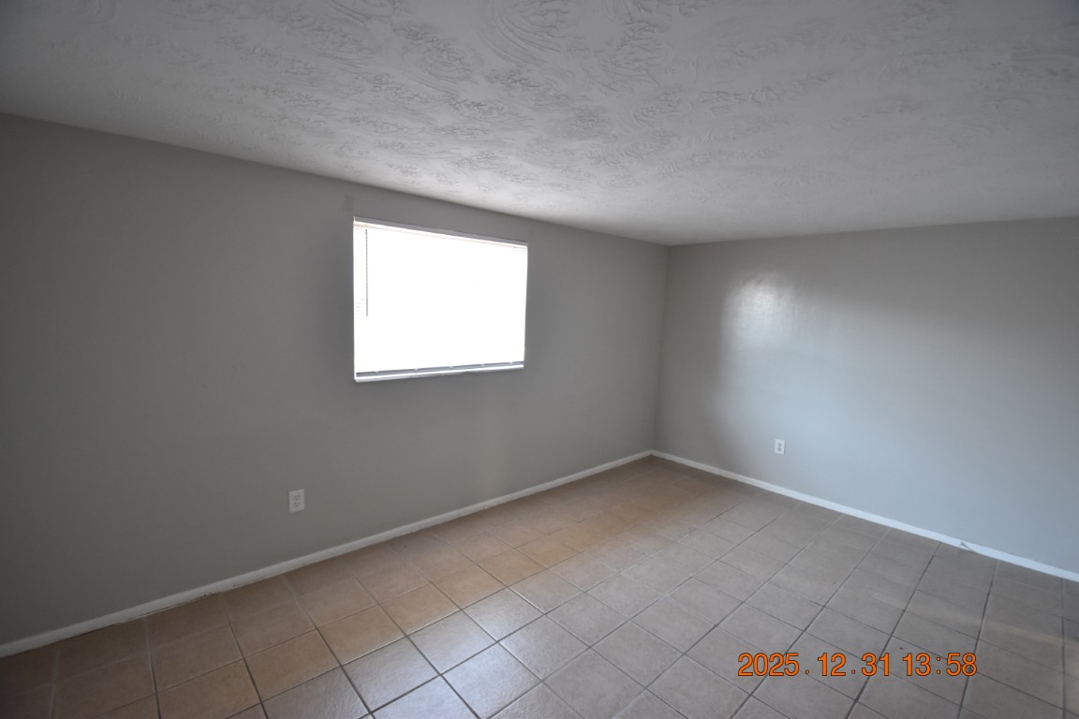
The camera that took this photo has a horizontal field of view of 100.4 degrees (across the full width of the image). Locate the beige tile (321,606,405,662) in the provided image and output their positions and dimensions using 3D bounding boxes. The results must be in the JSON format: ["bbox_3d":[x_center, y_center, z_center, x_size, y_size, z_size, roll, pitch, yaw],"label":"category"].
[{"bbox_3d":[-0.854,1.329,2.166,0.302,0.010,0.302,-3,8,-42],"label":"beige tile"}]

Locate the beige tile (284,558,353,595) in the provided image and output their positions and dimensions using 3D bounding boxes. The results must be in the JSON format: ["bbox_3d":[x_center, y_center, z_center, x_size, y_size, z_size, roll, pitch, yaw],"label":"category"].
[{"bbox_3d":[-1.293,1.282,2.657,0.306,0.010,0.306,-2,7,-42],"label":"beige tile"}]

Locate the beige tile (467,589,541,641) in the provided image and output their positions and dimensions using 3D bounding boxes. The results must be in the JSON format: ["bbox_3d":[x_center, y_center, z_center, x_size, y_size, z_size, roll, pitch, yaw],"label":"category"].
[{"bbox_3d":[-0.186,1.334,2.352,0.302,0.010,0.302,-3,8,-42],"label":"beige tile"}]

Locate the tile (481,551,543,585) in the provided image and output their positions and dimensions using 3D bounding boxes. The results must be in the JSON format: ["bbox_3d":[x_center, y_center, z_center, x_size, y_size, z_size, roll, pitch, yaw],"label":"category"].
[{"bbox_3d":[-0.164,1.291,2.788,0.302,0.010,0.302,-3,8,-42],"label":"tile"}]

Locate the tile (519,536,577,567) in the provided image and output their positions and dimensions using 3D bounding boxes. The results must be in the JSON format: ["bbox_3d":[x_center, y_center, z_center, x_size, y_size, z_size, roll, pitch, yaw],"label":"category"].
[{"bbox_3d":[0.061,1.296,3.033,0.306,0.010,0.306,-2,7,-42],"label":"tile"}]

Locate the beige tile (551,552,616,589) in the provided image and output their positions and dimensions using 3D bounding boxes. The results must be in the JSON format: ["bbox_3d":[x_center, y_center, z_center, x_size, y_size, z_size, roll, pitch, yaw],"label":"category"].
[{"bbox_3d":[0.274,1.308,2.768,0.302,0.010,0.302,-3,8,-42],"label":"beige tile"}]

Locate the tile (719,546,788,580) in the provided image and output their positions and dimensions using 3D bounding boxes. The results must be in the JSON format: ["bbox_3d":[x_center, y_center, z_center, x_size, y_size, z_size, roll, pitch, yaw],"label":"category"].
[{"bbox_3d":[1.404,1.346,2.966,0.306,0.010,0.306,-2,7,-42],"label":"tile"}]

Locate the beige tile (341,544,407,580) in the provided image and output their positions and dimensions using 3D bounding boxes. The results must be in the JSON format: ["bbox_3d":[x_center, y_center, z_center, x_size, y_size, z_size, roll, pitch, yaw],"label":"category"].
[{"bbox_3d":[-1.047,1.274,2.852,0.306,0.010,0.306,-2,7,-42],"label":"beige tile"}]

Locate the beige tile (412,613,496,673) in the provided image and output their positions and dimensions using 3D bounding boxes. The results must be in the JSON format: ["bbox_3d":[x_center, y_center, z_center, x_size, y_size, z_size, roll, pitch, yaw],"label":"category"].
[{"bbox_3d":[-0.413,1.336,2.146,0.303,0.010,0.303,-2,7,-42],"label":"beige tile"}]

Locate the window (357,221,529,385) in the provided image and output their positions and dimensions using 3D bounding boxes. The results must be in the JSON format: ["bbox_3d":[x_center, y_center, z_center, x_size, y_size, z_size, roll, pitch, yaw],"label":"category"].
[{"bbox_3d":[-0.649,-0.401,3.234,1.360,1.000,0.100,-3,8,-41],"label":"window"}]

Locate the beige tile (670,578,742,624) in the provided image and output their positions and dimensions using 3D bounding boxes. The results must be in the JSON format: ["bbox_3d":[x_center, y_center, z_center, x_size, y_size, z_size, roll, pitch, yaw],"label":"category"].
[{"bbox_3d":[0.939,1.365,2.555,0.306,0.010,0.306,-2,7,-42],"label":"beige tile"}]

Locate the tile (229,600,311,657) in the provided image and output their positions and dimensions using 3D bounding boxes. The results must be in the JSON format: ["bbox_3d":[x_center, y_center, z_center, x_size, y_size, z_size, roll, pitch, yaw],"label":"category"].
[{"bbox_3d":[-1.313,1.318,2.217,0.306,0.010,0.306,-2,7,-42],"label":"tile"}]

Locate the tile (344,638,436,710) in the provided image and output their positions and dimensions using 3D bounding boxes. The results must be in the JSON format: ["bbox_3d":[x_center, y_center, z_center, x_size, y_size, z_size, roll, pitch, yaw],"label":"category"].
[{"bbox_3d":[-0.644,1.345,1.939,0.303,0.010,0.303,-2,7,-42],"label":"tile"}]

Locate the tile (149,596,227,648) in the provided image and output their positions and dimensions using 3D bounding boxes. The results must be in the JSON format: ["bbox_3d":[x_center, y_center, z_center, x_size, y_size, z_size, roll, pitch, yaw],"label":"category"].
[{"bbox_3d":[-1.720,1.278,2.203,0.303,0.010,0.303,-2,7,-42],"label":"tile"}]

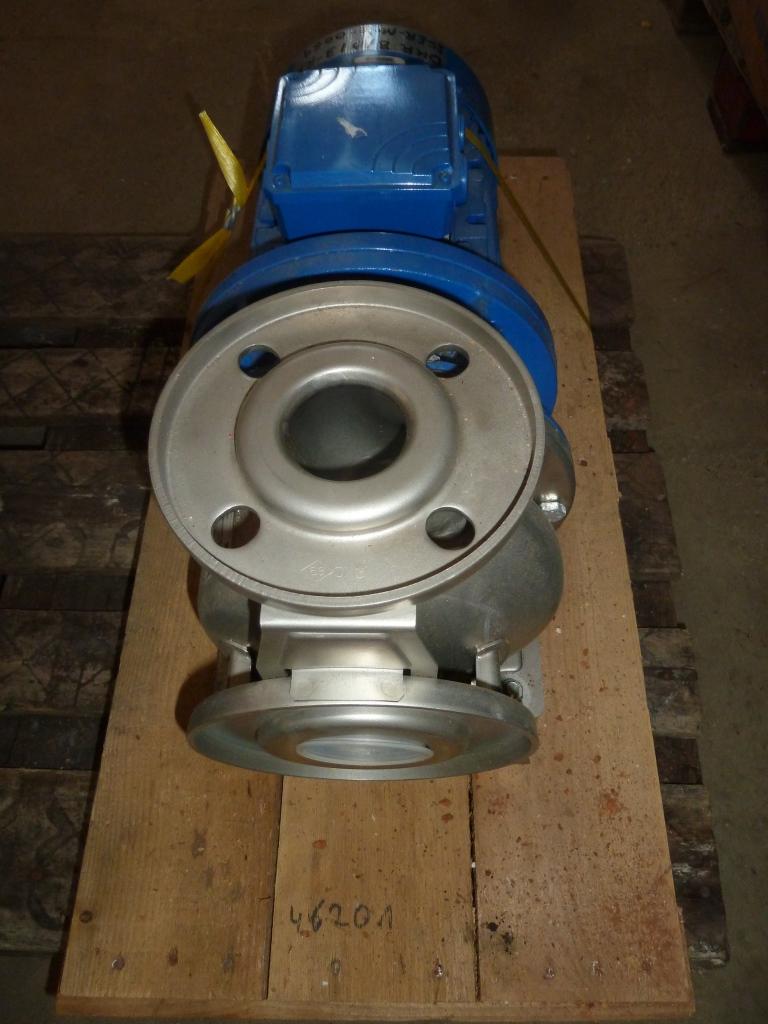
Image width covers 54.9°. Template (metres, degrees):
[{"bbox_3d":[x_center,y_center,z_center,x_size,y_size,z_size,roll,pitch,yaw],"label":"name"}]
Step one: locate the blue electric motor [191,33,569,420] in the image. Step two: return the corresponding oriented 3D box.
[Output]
[{"bbox_3d":[-0.010,-0.200,0.568,0.255,0.273,0.299,-1,61,1],"label":"blue electric motor"}]

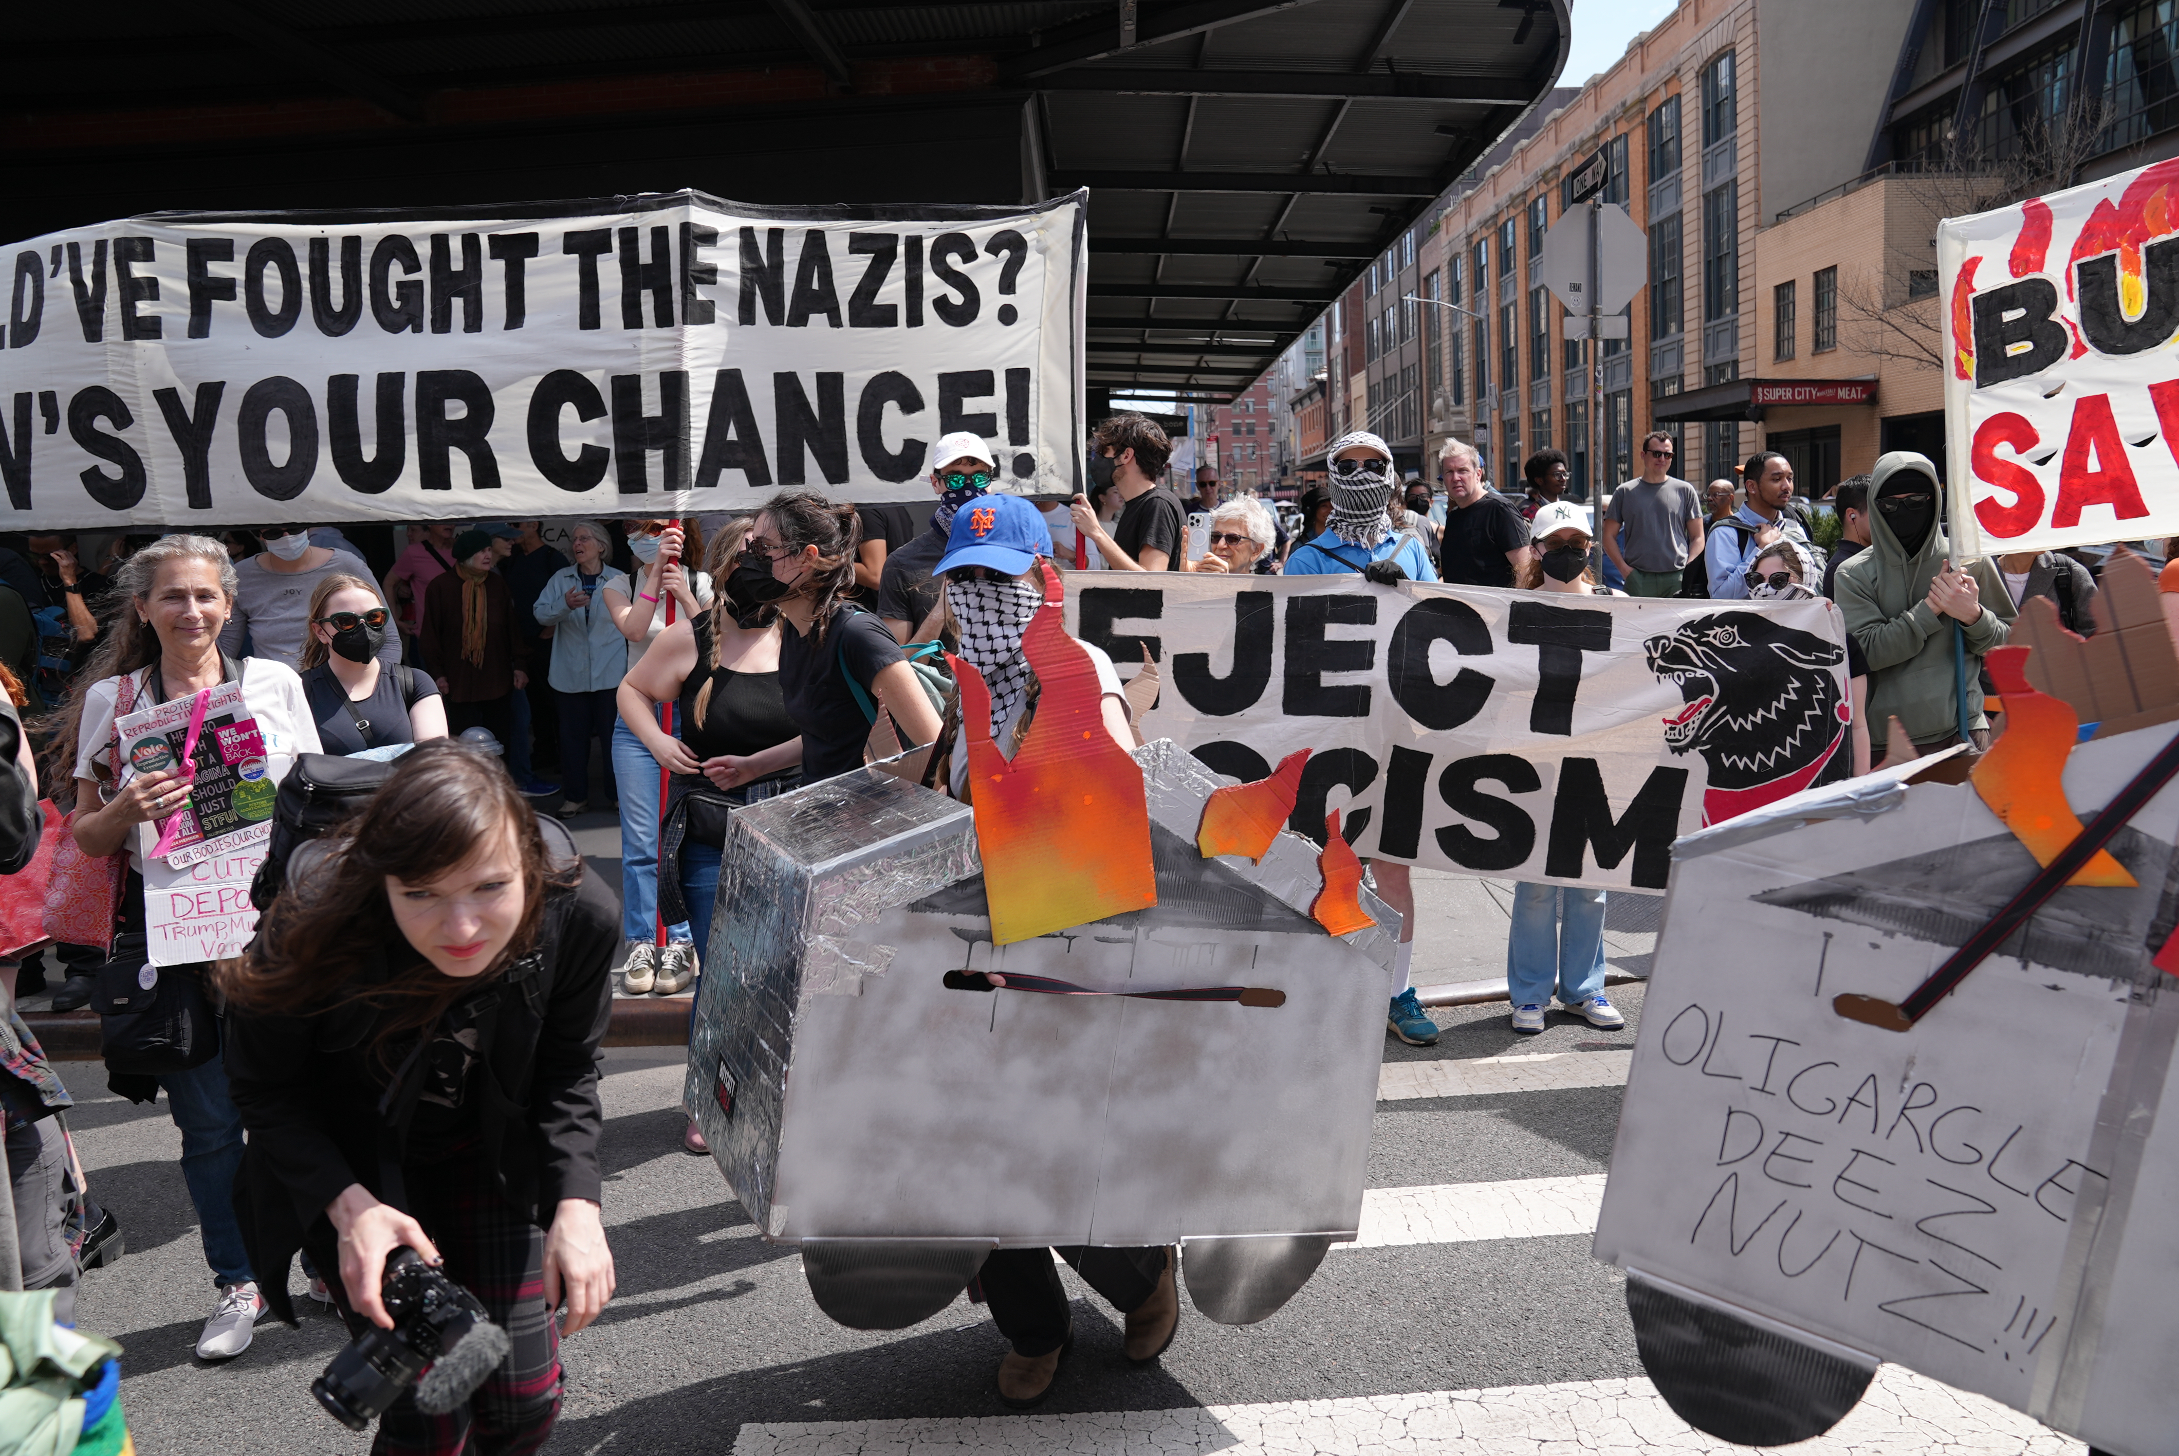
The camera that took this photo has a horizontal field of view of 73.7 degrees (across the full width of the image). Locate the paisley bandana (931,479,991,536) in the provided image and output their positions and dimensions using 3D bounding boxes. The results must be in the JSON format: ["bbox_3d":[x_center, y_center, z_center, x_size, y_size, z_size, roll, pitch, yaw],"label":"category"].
[{"bbox_3d":[-0.391,-0.672,4.450,0.170,0.180,0.150,-6,9,-10],"label":"paisley bandana"}]

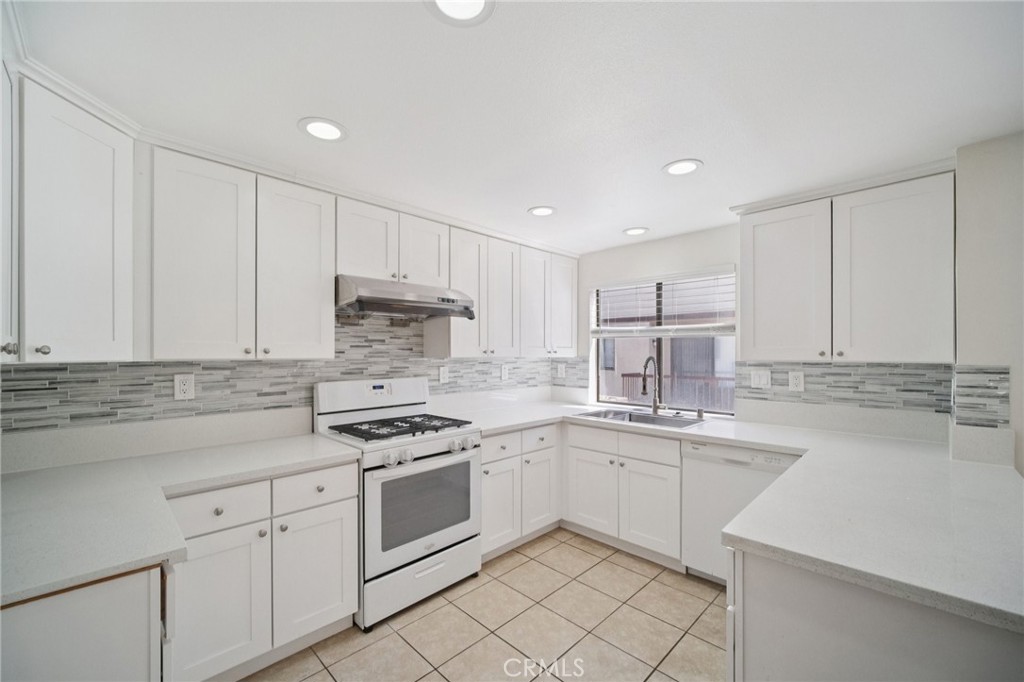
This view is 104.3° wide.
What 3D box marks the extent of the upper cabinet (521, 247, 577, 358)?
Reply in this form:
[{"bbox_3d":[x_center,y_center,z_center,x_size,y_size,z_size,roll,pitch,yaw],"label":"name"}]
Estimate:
[{"bbox_3d":[0.231,-0.310,3.592,0.320,0.924,0.770,-2,-3,45],"label":"upper cabinet"}]

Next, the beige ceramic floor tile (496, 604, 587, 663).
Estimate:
[{"bbox_3d":[0.149,1.466,1.994,0.336,0.010,0.336,2,-3,-45],"label":"beige ceramic floor tile"}]

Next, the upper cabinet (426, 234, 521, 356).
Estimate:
[{"bbox_3d":[-0.293,-0.336,3.165,0.710,0.938,0.328,2,-3,-45],"label":"upper cabinet"}]

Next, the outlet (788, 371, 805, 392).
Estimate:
[{"bbox_3d":[1.832,0.262,2.562,0.010,0.122,0.078,1,-2,-45],"label":"outlet"}]

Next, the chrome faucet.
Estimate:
[{"bbox_3d":[1.109,0.362,3.173,0.255,0.475,0.120,2,-3,-45],"label":"chrome faucet"}]

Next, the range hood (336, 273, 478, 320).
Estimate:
[{"bbox_3d":[-0.706,-0.250,2.462,0.562,0.225,0.757,-2,-3,45],"label":"range hood"}]

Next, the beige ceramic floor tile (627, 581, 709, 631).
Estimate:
[{"bbox_3d":[0.866,1.466,2.217,0.338,0.010,0.334,-2,-3,45],"label":"beige ceramic floor tile"}]

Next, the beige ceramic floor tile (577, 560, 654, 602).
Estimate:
[{"bbox_3d":[0.628,1.476,2.454,0.333,0.010,0.333,1,-2,-45],"label":"beige ceramic floor tile"}]

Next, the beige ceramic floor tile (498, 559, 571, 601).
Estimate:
[{"bbox_3d":[0.143,1.476,2.458,0.333,0.010,0.333,1,-2,-45],"label":"beige ceramic floor tile"}]

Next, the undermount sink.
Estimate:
[{"bbox_3d":[0.970,0.709,3.076,0.460,0.205,0.830,2,-3,-45],"label":"undermount sink"}]

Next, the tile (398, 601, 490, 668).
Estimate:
[{"bbox_3d":[-0.334,1.454,1.983,0.338,0.010,0.334,-2,-3,45],"label":"tile"}]

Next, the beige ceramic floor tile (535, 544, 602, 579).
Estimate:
[{"bbox_3d":[0.392,1.494,2.719,0.336,0.010,0.336,2,-3,-45],"label":"beige ceramic floor tile"}]

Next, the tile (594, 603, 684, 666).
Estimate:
[{"bbox_3d":[0.631,1.458,1.983,0.333,0.010,0.333,1,-2,-45],"label":"tile"}]

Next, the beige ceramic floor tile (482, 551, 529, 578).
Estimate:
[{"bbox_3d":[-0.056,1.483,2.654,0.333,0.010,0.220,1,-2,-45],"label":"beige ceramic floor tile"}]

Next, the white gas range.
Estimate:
[{"bbox_3d":[-0.687,0.876,2.458,0.760,1.205,0.675,2,-3,-45],"label":"white gas range"}]

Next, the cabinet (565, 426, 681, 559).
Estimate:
[{"bbox_3d":[0.942,1.034,2.996,0.910,0.792,0.609,-2,-3,45],"label":"cabinet"}]

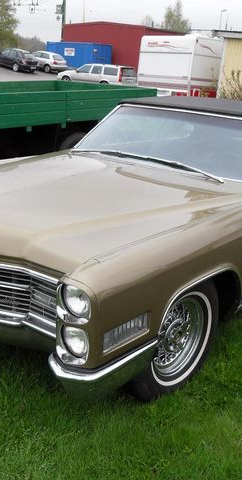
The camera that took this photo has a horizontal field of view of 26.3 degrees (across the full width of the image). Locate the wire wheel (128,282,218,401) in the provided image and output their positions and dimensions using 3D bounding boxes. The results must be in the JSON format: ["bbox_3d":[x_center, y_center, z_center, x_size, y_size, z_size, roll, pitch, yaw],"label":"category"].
[{"bbox_3d":[0.253,0.493,2.786,0.220,0.710,0.710,20,24,39],"label":"wire wheel"}]

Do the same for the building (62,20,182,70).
[{"bbox_3d":[2.197,-21.390,58.715,11.000,4.900,14.000,17,23,34],"label":"building"}]

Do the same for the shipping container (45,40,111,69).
[{"bbox_3d":[-4.122,-17.687,49.762,6.060,2.500,2.440,17,23,35],"label":"shipping container"}]

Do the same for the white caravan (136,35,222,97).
[{"bbox_3d":[3.298,-8.225,25.019,2.400,2.620,6.600,12,20,23],"label":"white caravan"}]

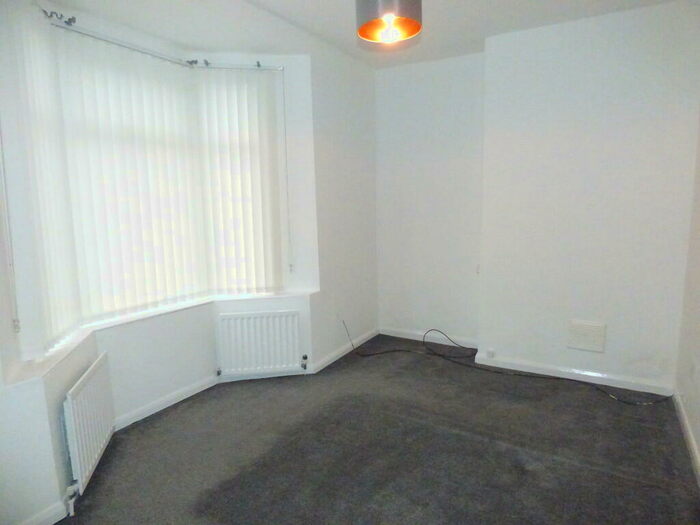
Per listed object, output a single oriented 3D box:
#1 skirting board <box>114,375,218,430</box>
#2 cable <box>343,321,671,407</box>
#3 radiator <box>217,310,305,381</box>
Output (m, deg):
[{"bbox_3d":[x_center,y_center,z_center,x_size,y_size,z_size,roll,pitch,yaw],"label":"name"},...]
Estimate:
[{"bbox_3d":[-1.291,0.984,2.894,0.022,0.090,0.810,4,10,32],"label":"skirting board"},{"bbox_3d":[1.170,0.732,3.417,2.480,0.330,0.700,4,10,32],"label":"cable"},{"bbox_3d":[-0.697,0.641,3.215,0.630,0.490,0.100,-3,8,-9],"label":"radiator"}]

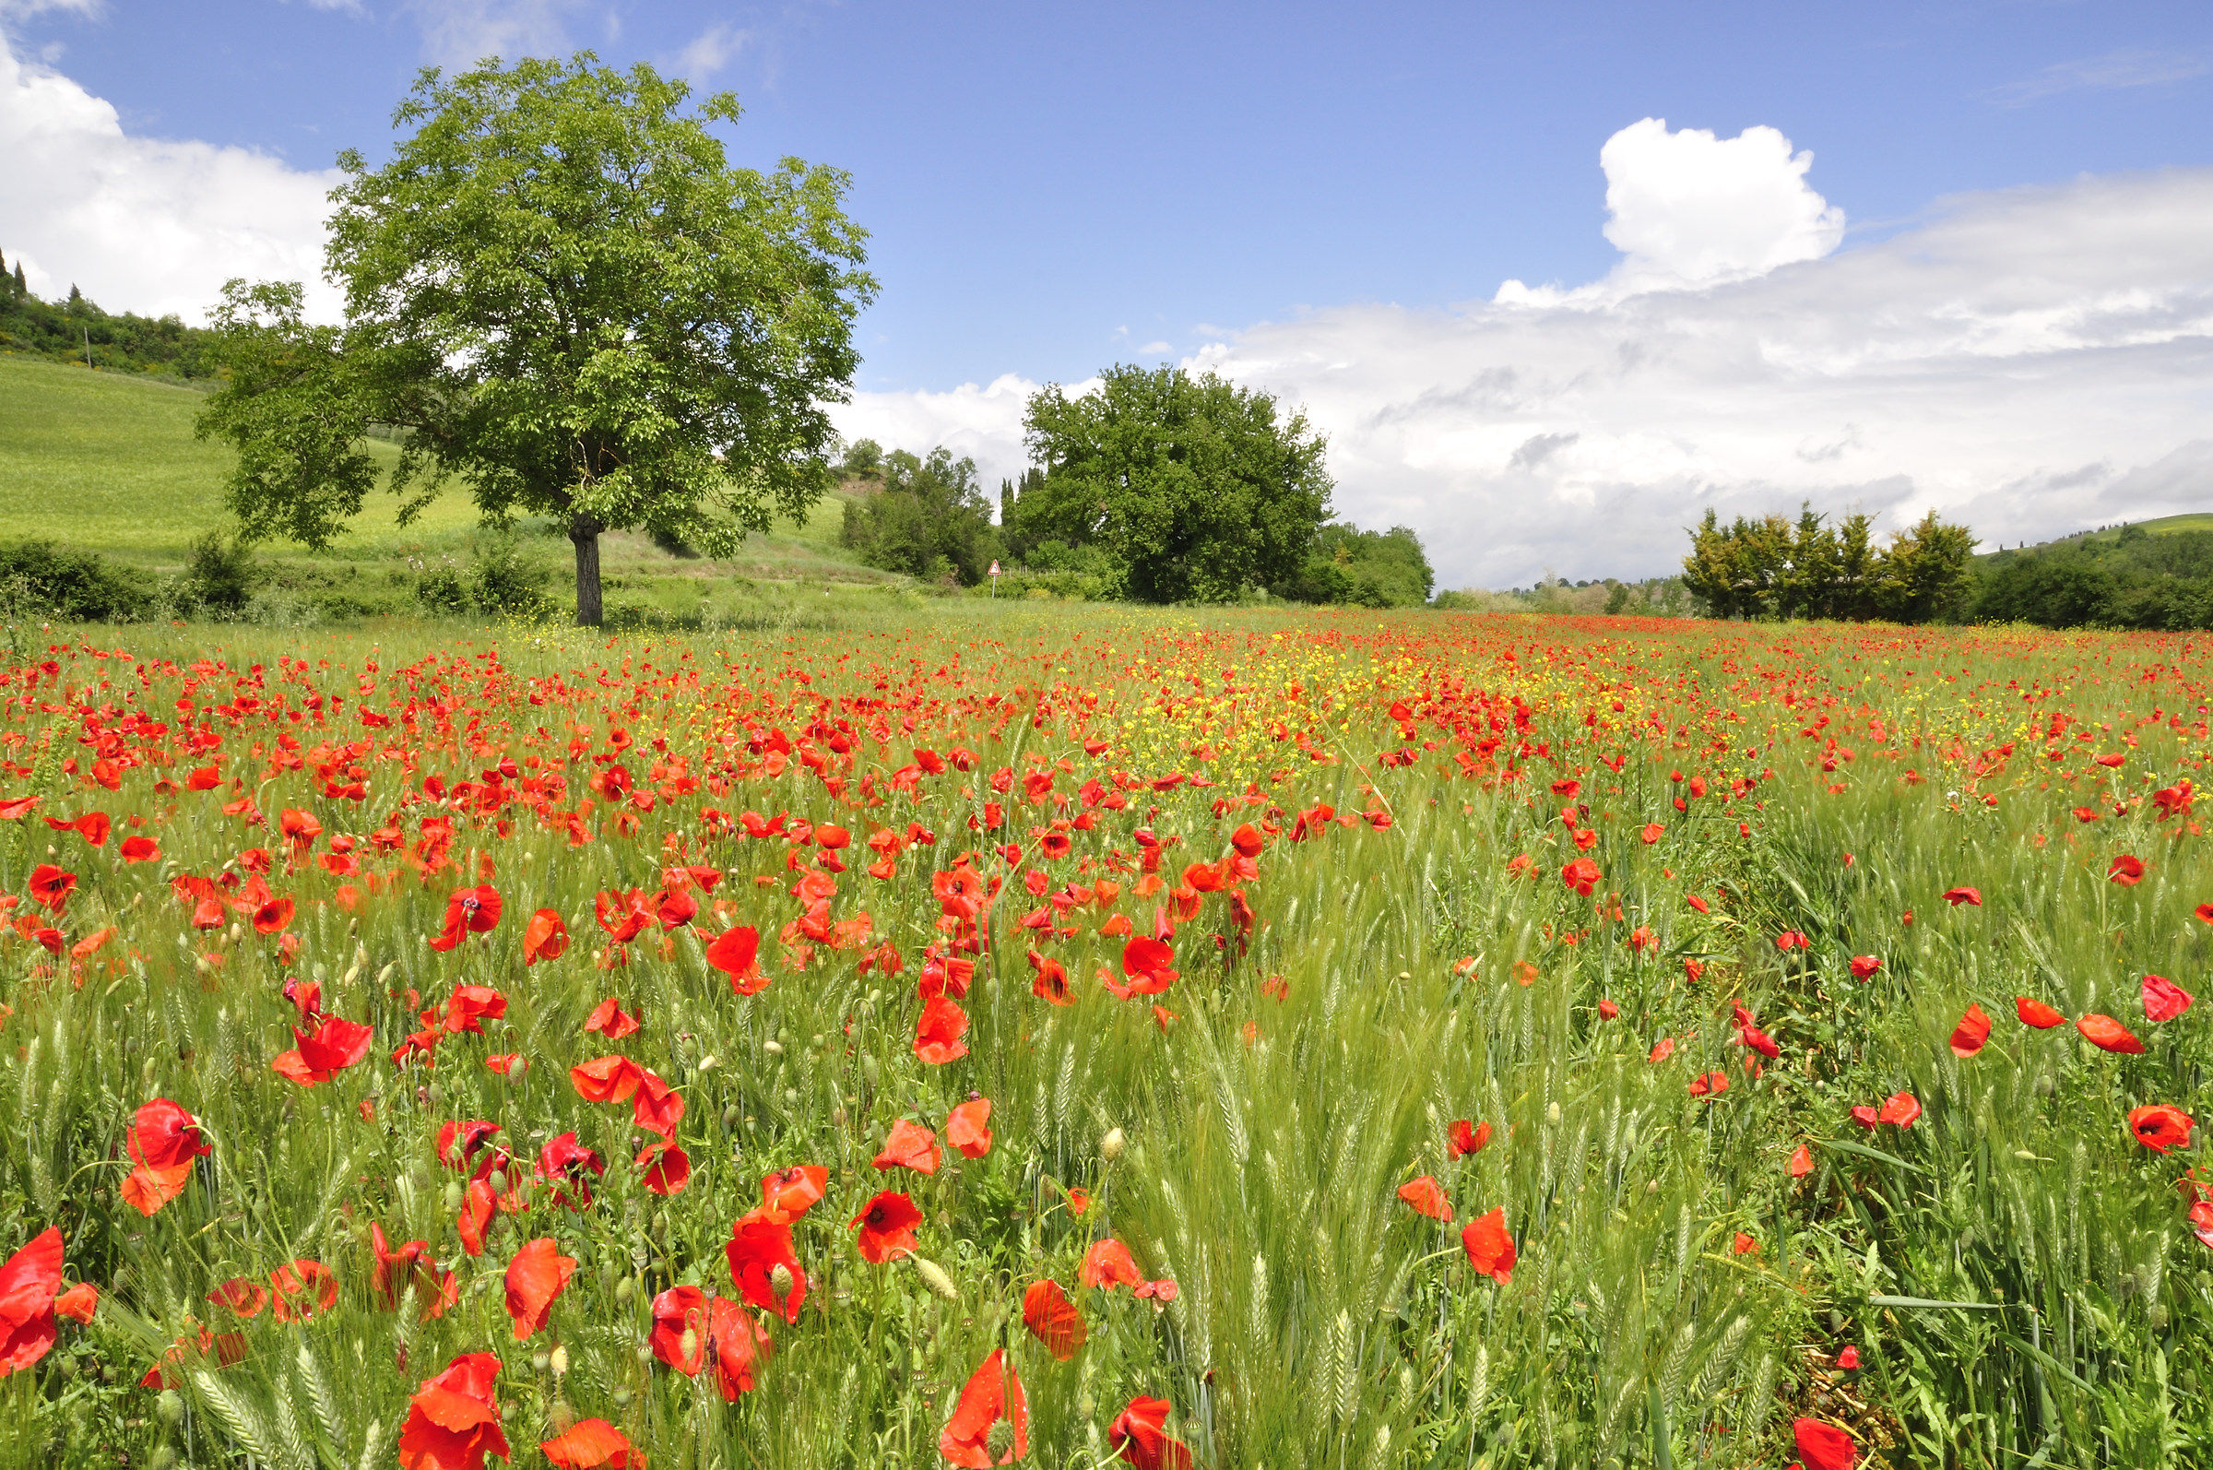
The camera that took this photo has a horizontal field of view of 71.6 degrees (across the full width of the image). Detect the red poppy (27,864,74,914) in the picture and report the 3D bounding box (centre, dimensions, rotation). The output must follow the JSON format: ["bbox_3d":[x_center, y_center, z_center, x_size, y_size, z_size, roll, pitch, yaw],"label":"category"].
[{"bbox_3d":[-1.893,0.276,2.750,0.062,0.087,0.081,5,7,43],"label":"red poppy"}]

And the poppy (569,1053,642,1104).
[{"bbox_3d":[-0.573,0.395,1.760,0.083,0.056,0.065,0,5,5],"label":"poppy"}]

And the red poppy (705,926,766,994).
[{"bbox_3d":[-0.465,0.283,1.930,0.076,0.086,0.060,-2,5,-24],"label":"red poppy"}]

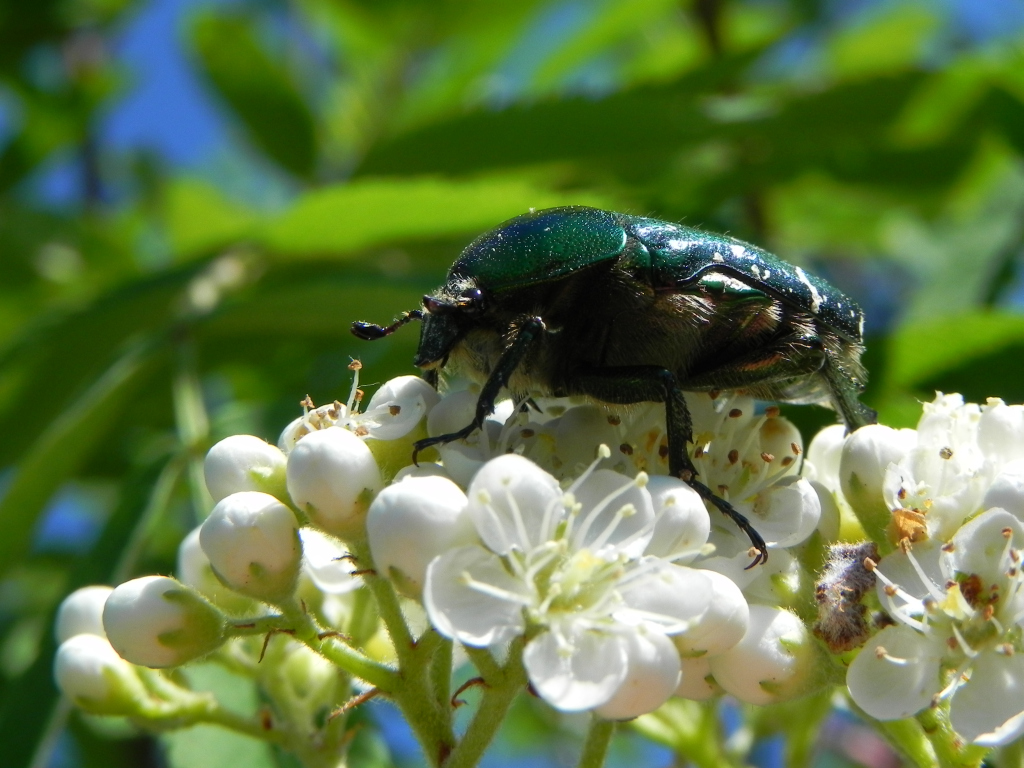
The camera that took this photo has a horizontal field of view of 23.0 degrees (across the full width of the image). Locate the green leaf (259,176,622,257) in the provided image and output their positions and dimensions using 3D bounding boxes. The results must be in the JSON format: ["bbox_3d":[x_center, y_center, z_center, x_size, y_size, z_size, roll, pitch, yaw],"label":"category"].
[{"bbox_3d":[-0.004,-0.010,0.155,0.024,0.004,0.010,-6,0,0],"label":"green leaf"}]

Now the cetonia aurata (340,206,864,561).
[{"bbox_3d":[0.004,0.000,0.102,0.020,0.014,0.013,0,0,-22],"label":"cetonia aurata"}]

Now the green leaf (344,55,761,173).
[{"bbox_3d":[0.003,-0.018,0.165,0.026,0.006,0.010,-10,0,0],"label":"green leaf"}]

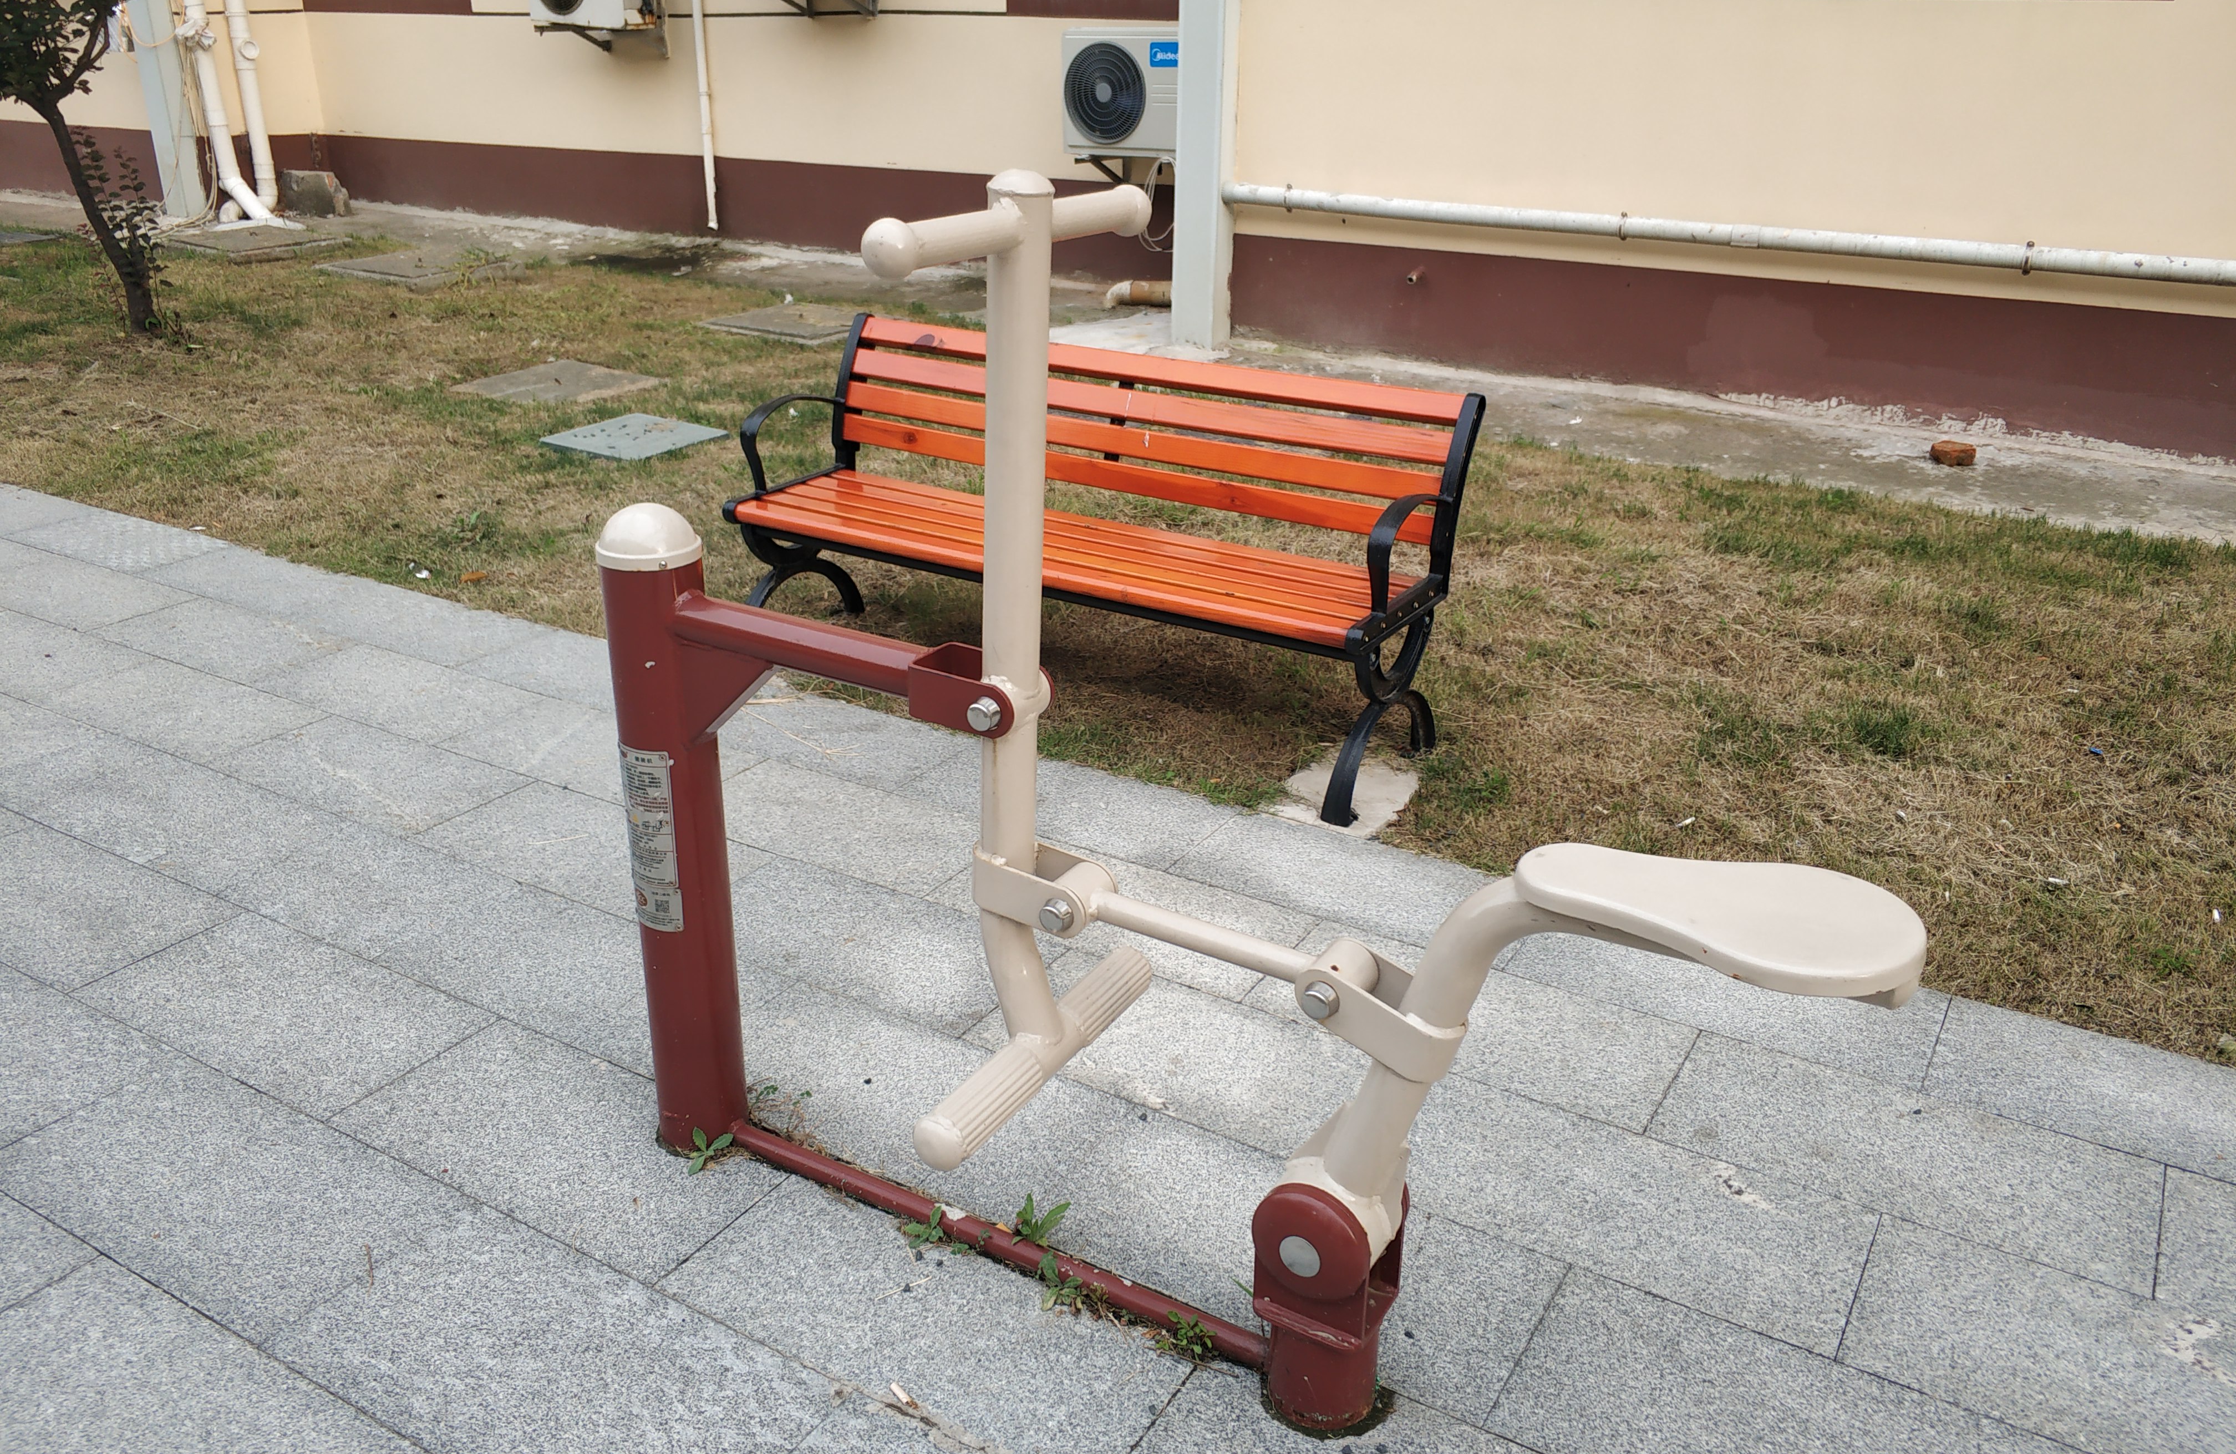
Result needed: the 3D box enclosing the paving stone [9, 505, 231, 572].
[{"bbox_3d":[-2.644,-0.473,4.637,0.600,0.040,0.300,14,26,28],"label":"paving stone"}]

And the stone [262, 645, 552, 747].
[{"bbox_3d":[-1.530,-0.059,3.702,0.598,0.035,0.301,14,26,28],"label":"stone"}]

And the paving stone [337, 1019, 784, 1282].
[{"bbox_3d":[-0.715,0.553,2.281,0.600,0.040,0.300,14,26,28],"label":"paving stone"}]

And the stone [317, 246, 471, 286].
[{"bbox_3d":[-3.675,-2.382,9.080,0.780,0.060,0.660,14,26,28],"label":"stone"}]

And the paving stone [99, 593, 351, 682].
[{"bbox_3d":[-2.043,-0.186,3.983,0.598,0.035,0.301,14,26,28],"label":"paving stone"}]

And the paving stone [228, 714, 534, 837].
[{"bbox_3d":[-1.434,0.100,3.313,0.600,0.040,0.300,14,26,28],"label":"paving stone"}]

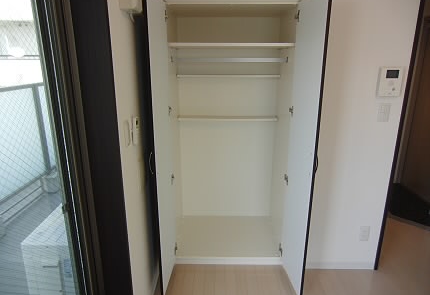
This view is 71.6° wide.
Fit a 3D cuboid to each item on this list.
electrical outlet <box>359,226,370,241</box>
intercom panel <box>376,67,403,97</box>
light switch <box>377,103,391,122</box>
[{"bbox_3d":[1.070,0.616,2.138,0.070,0.120,0.011,0,16,0],"label":"electrical outlet"},{"bbox_3d":[1.078,-0.406,1.843,0.132,0.182,0.030,0,16,0],"label":"intercom panel"},{"bbox_3d":[1.078,-0.221,1.904,0.070,0.120,0.012,0,16,0],"label":"light switch"}]

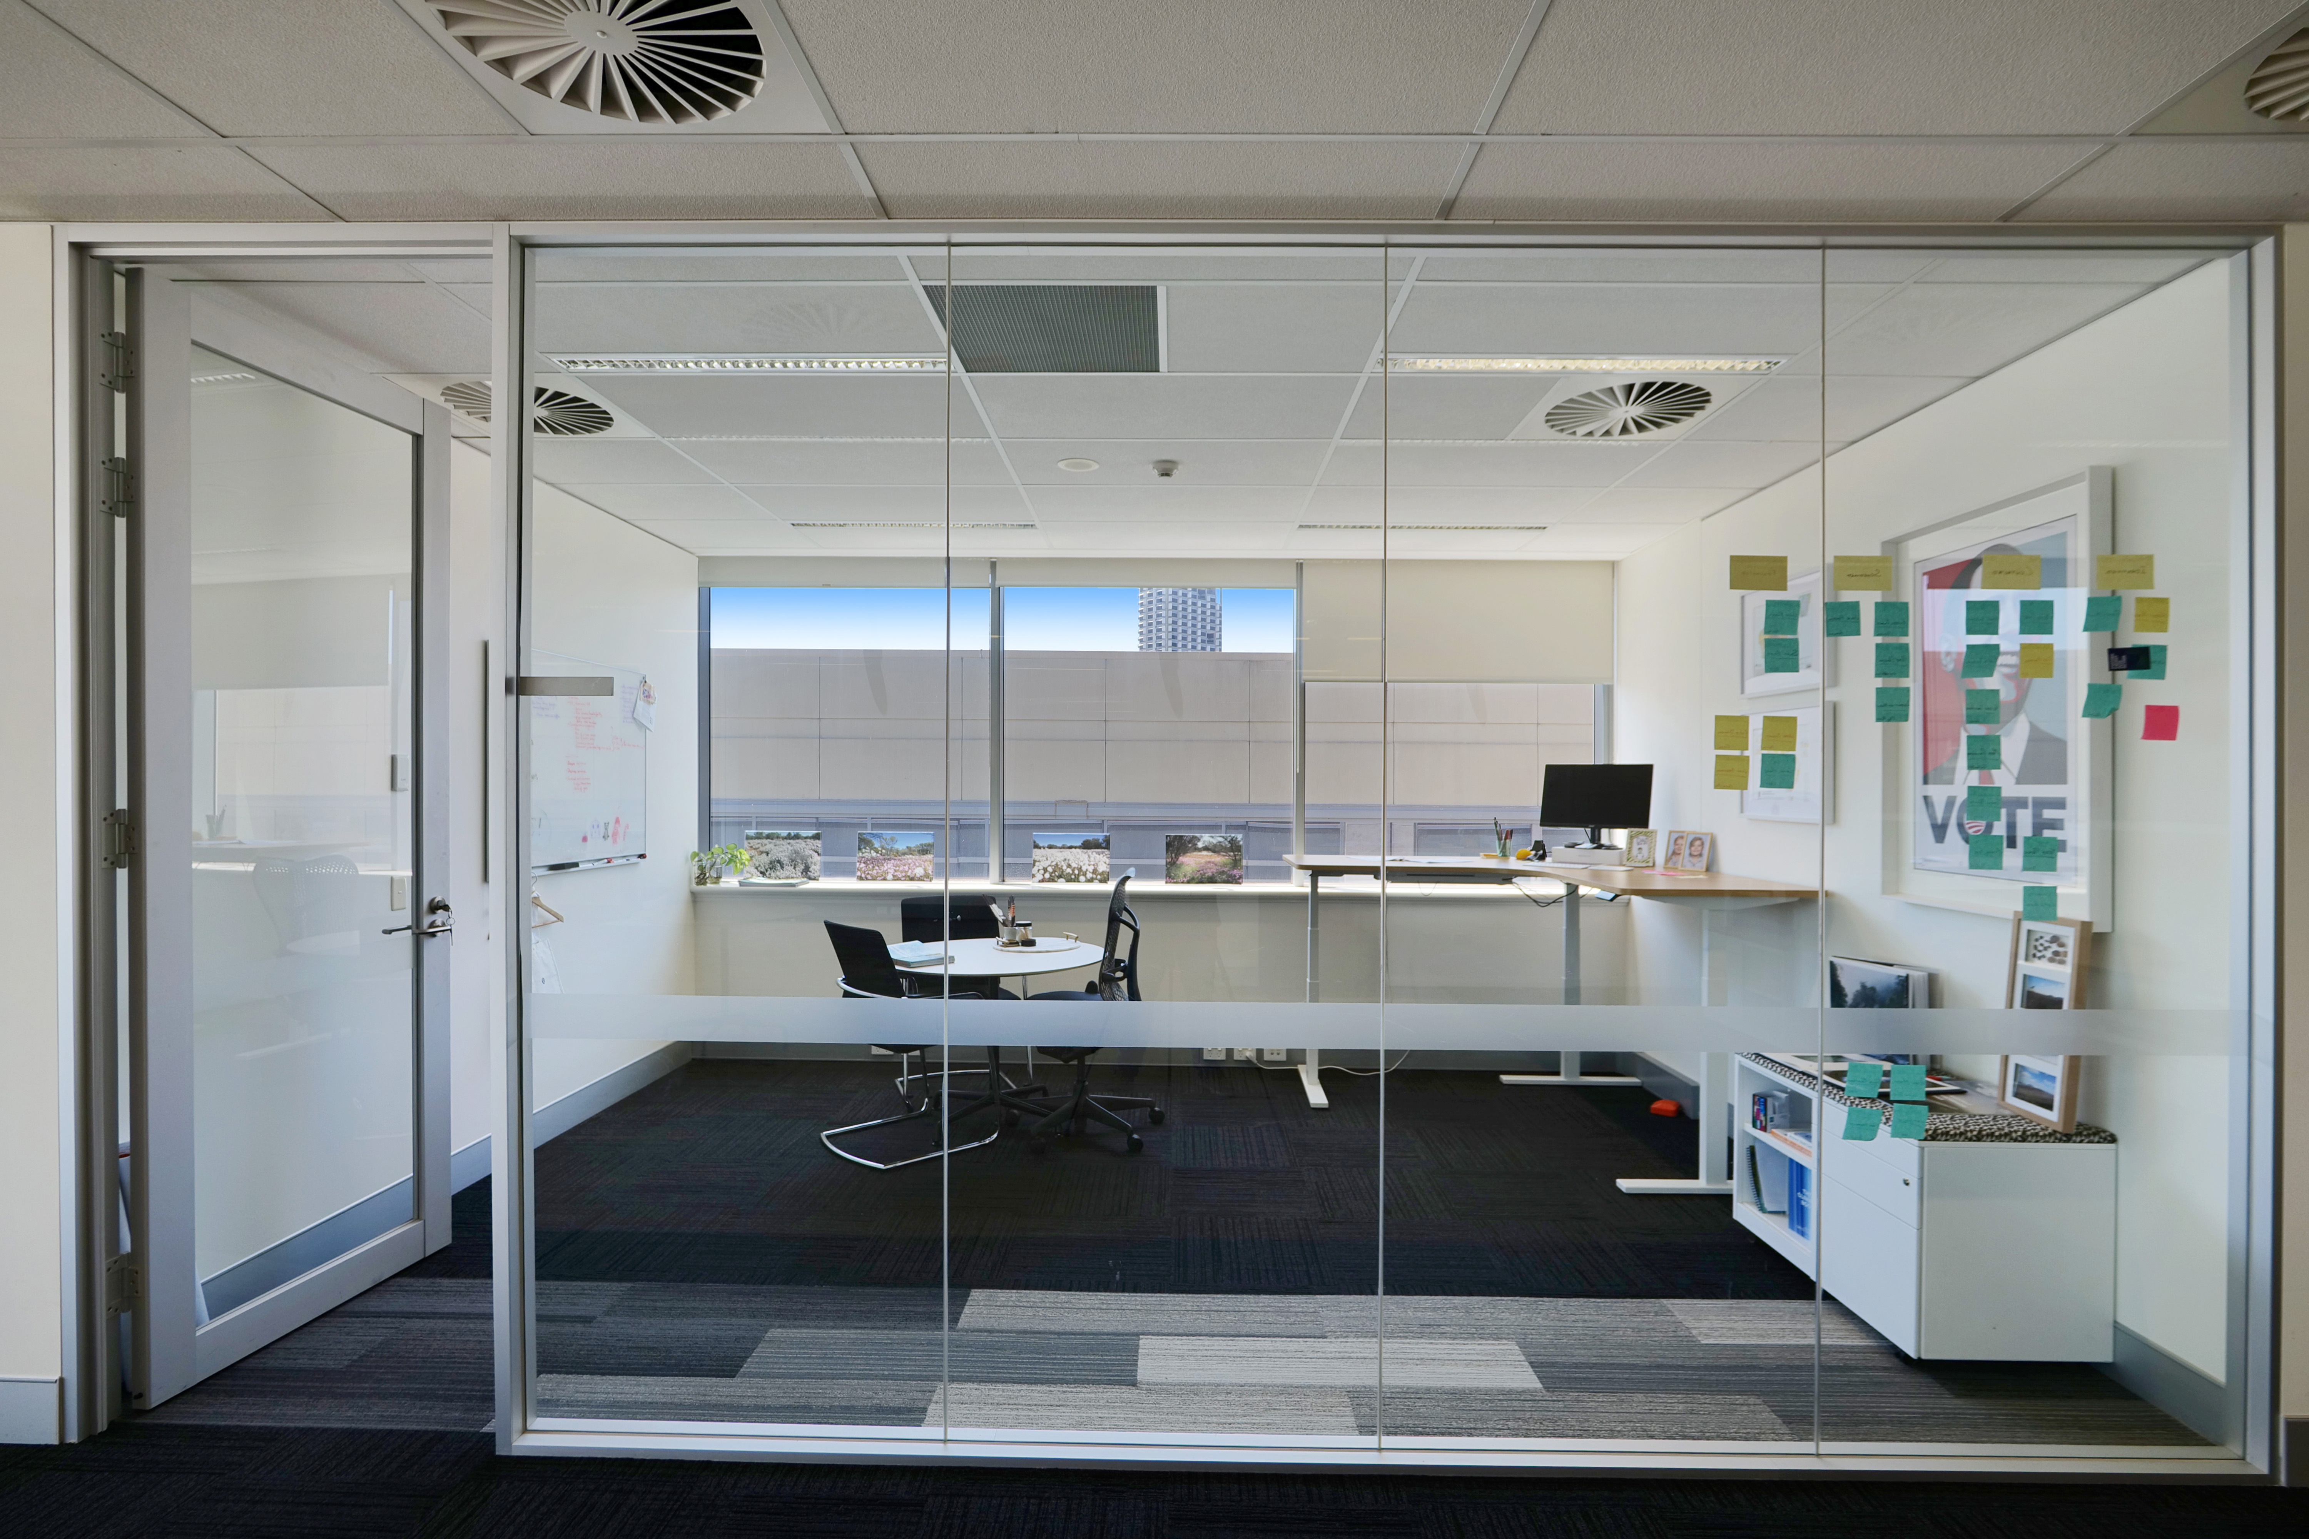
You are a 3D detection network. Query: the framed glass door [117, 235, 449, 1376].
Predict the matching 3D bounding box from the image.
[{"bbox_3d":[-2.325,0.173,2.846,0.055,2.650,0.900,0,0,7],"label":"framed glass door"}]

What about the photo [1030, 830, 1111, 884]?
[{"bbox_3d":[-0.448,0.485,5.600,0.420,0.290,0.020,0,-12,1],"label":"photo"}]

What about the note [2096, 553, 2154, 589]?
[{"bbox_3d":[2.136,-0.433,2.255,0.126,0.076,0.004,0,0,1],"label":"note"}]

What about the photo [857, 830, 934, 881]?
[{"bbox_3d":[-1.486,0.501,5.890,0.440,0.285,0.015,0,0,1],"label":"photo"}]

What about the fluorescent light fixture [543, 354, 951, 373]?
[{"bbox_3d":[-1.178,-1.202,3.025,1.180,0.050,0.140,0,0,1],"label":"fluorescent light fixture"}]

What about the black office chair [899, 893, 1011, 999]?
[{"bbox_3d":[-0.914,1.097,5.001,0.540,0.900,0.600,0,0,-24],"label":"black office chair"}]

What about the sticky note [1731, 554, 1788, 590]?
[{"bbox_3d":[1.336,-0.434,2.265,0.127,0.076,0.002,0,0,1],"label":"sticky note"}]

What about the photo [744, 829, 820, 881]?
[{"bbox_3d":[-2.128,0.497,5.890,0.440,0.285,0.015,0,0,1],"label":"photo"}]

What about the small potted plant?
[{"bbox_3d":[-2.321,0.513,5.500,0.300,0.230,0.180,0,0,1],"label":"small potted plant"}]

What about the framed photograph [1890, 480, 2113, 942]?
[{"bbox_3d":[2.438,-0.170,3.028,0.055,1.195,0.790,0,0,1],"label":"framed photograph"}]

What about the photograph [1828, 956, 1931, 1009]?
[{"bbox_3d":[2.343,0.782,3.325,0.035,0.290,0.285,0,0,-14],"label":"photograph"}]

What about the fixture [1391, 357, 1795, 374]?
[{"bbox_3d":[1.242,-1.191,3.000,1.180,0.050,0.140,0,0,1],"label":"fixture"}]

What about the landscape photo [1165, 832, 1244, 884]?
[{"bbox_3d":[0.287,0.517,5.880,0.440,0.285,0.015,0,0,1],"label":"landscape photo"}]

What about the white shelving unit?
[{"bbox_3d":[2.190,1.234,3.016,0.495,0.630,0.830,0,0,1],"label":"white shelving unit"}]

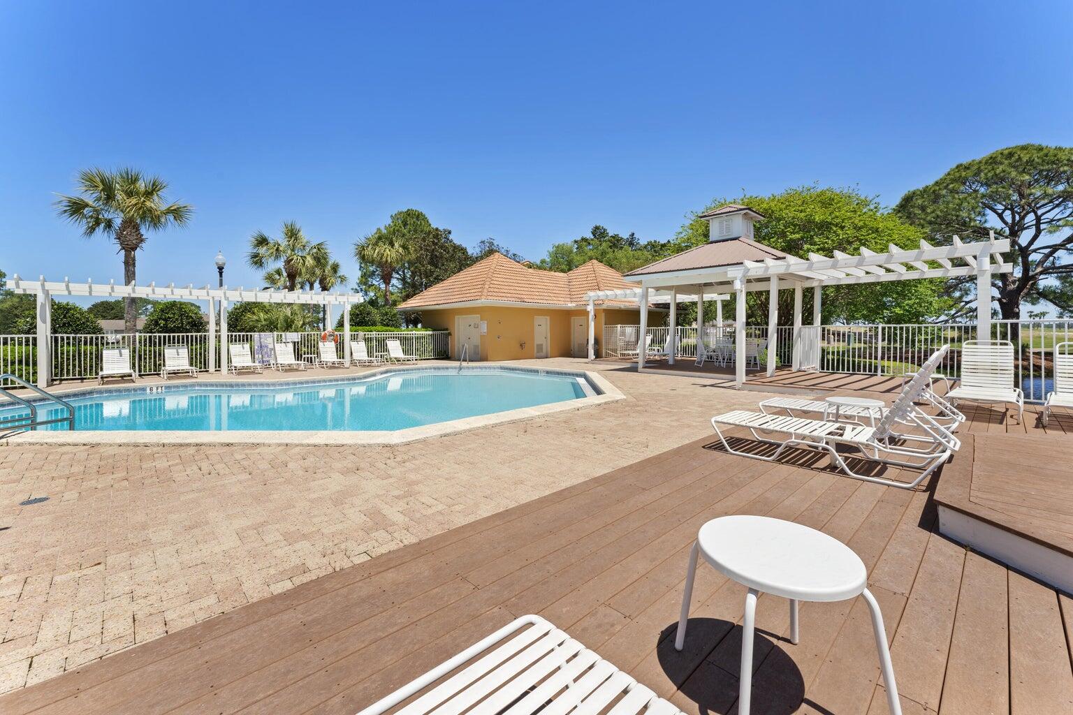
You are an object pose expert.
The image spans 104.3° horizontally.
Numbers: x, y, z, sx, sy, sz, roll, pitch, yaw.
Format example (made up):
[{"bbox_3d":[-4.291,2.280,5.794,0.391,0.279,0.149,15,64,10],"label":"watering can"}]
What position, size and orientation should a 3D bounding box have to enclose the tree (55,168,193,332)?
[{"bbox_3d":[-14.950,-3.300,15.200,3.600,7.300,3.500,-2,4,-41],"label":"tree"}]

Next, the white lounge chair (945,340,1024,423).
[{"bbox_3d":[6.043,0.273,5.649,1.620,0.980,0.670,-4,6,-42],"label":"white lounge chair"}]

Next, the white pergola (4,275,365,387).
[{"bbox_3d":[-9.430,-0.800,12.420,7.800,2.600,1.750,-3,4,-42],"label":"white pergola"}]

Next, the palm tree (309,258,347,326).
[{"bbox_3d":[-15.481,-4.145,31.000,3.000,6.800,3.000,-2,5,-25],"label":"palm tree"}]

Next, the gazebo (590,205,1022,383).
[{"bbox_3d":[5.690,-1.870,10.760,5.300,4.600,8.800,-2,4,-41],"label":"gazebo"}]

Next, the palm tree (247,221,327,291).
[{"bbox_3d":[-11.580,-3.210,19.500,3.250,6.400,3.200,-2,4,-41],"label":"palm tree"}]

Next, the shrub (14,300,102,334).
[{"bbox_3d":[-14.340,-0.600,12.500,1.850,2.200,1.800,-2,4,-41],"label":"shrub"}]

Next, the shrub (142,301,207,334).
[{"bbox_3d":[-12.310,-0.780,14.200,1.800,2.250,1.750,-2,4,-41],"label":"shrub"}]

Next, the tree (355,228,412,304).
[{"bbox_3d":[-9.169,-4.079,25.000,3.400,7.530,3.400,-2,4,-20],"label":"tree"}]

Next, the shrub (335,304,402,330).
[{"bbox_3d":[-8.620,-1.355,21.500,3.300,2.600,2.700,-2,4,-20],"label":"shrub"}]

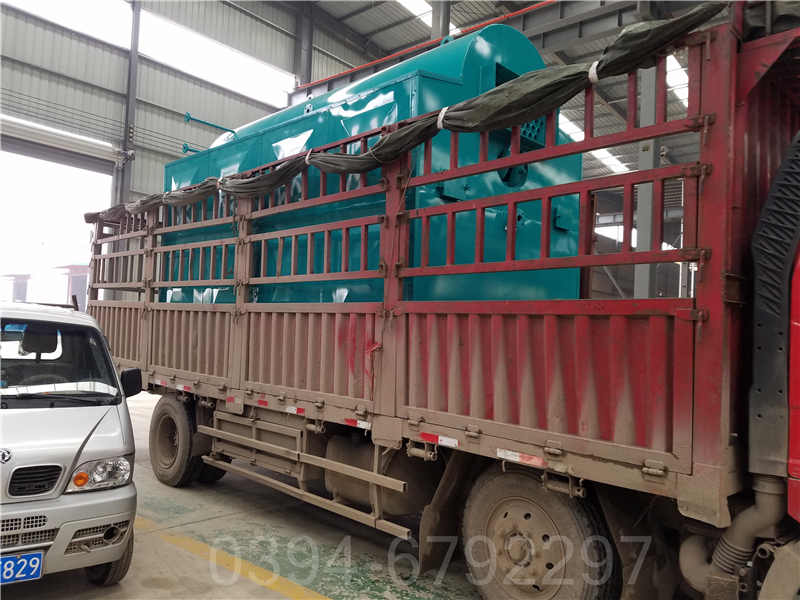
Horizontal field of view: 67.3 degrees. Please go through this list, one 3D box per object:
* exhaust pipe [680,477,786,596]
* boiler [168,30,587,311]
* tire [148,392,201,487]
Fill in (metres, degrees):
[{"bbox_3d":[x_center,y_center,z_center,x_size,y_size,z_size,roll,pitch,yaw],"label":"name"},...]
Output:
[{"bbox_3d":[1.495,1.040,2.735,0.260,0.540,0.400,4,-3,-44],"label":"exhaust pipe"},{"bbox_3d":[-0.570,-0.708,6.367,2.198,2.994,4.232,4,-3,-44],"label":"boiler"},{"bbox_3d":[-2.417,1.514,6.563,0.270,1.000,1.000,4,-3,-44],"label":"tire"}]

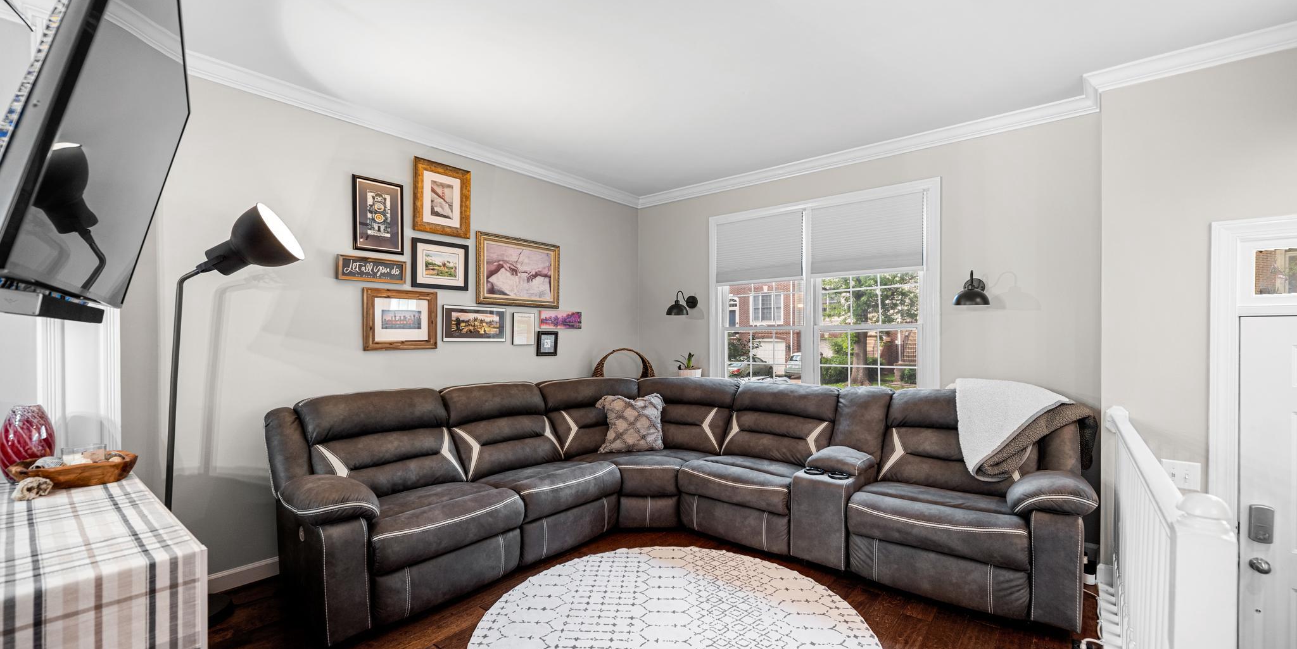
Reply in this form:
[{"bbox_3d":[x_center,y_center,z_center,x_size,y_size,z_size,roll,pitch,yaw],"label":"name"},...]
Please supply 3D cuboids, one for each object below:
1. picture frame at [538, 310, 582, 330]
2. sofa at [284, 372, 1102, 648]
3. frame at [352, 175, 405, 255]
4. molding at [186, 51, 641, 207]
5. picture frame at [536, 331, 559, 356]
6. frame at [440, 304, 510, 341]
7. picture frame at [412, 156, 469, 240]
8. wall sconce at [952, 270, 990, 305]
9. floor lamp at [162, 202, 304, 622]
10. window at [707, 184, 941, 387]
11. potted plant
[{"bbox_3d":[-0.756,-0.036,4.395,0.030,0.154,0.470,-1,-2,40],"label":"picture frame"},{"bbox_3d":[0.227,0.905,2.795,3.451,0.988,3.151,-1,-2,40],"label":"sofa"},{"bbox_3d":[-1.732,-0.694,3.242,0.022,0.465,0.308,-1,-2,40],"label":"frame"},{"bbox_3d":[-1.236,-1.276,3.789,0.070,0.090,3.600,0,-1,41],"label":"molding"},{"bbox_3d":[-0.852,0.165,4.261,0.025,0.207,0.208,0,-1,41],"label":"picture frame"},{"bbox_3d":[-1.287,0.000,3.763,0.022,0.265,0.525,-1,-2,40],"label":"frame"},{"bbox_3d":[-1.454,-0.878,3.562,0.030,0.499,0.418,0,-1,41],"label":"picture frame"},{"bbox_3d":[2.069,-0.233,3.222,0.200,0.235,0.300,-1,-2,40],"label":"wall sconce"},{"bbox_3d":[-2.021,0.397,2.436,0.578,1.978,0.319,0,-1,-15],"label":"floor lamp"},{"bbox_3d":[1.285,0.043,4.011,1.850,2.047,0.100,0,-1,41],"label":"window"},{"bbox_3d":[0.383,0.405,4.611,0.230,0.300,0.210,-1,-2,40],"label":"potted plant"}]

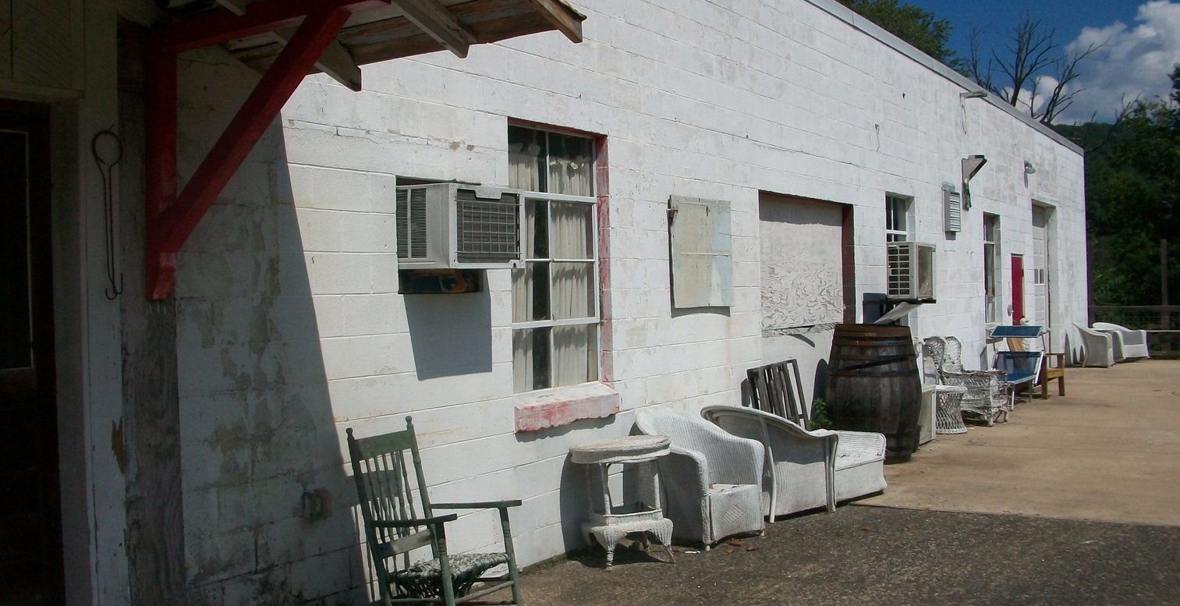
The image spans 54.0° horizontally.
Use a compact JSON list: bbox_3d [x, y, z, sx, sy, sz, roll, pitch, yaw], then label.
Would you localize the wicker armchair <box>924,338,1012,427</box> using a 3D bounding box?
[{"bbox_3d":[4.325,0.877,13.355,0.850,1.000,0.770,-2,0,32],"label":"wicker armchair"}]

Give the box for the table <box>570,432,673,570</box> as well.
[{"bbox_3d":[0.197,1.197,6.981,0.590,0.700,0.560,-1,0,0],"label":"table"}]

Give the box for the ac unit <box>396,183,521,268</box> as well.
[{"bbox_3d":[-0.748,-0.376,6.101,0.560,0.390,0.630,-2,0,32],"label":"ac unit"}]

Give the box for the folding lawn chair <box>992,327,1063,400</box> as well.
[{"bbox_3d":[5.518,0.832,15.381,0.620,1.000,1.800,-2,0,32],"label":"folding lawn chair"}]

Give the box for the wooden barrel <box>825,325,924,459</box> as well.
[{"bbox_3d":[2.612,0.825,10.698,0.870,1.234,0.870,-2,0,32],"label":"wooden barrel"}]

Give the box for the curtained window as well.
[{"bbox_3d":[-0.254,-0.280,7.298,0.100,1.630,1.120,-1,0,32],"label":"curtained window"}]

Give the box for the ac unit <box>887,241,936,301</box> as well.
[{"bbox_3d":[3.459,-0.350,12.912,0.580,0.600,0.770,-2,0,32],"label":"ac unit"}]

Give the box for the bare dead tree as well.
[{"bbox_3d":[15.187,-4.286,39.976,5.500,10.800,5.000,-1,0,0],"label":"bare dead tree"}]

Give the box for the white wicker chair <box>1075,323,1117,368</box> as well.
[{"bbox_3d":[9.523,0.788,21.878,0.720,0.820,0.750,-1,0,36],"label":"white wicker chair"}]

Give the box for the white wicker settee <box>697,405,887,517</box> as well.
[{"bbox_3d":[1.477,1.108,8.590,1.680,0.810,0.730,-2,0,-44],"label":"white wicker settee"}]

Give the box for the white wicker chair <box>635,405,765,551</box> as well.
[{"bbox_3d":[0.668,1.107,7.652,0.760,0.850,0.730,-1,0,43],"label":"white wicker chair"}]

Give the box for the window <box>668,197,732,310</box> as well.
[{"bbox_3d":[0.862,-0.379,8.799,0.050,0.830,1.020,-1,0,32],"label":"window"}]

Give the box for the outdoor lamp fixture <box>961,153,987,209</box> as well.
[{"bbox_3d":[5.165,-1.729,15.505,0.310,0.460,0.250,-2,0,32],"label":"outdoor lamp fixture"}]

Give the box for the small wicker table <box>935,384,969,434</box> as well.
[{"bbox_3d":[3.850,1.146,12.527,0.430,0.500,0.430,-2,0,32],"label":"small wicker table"}]

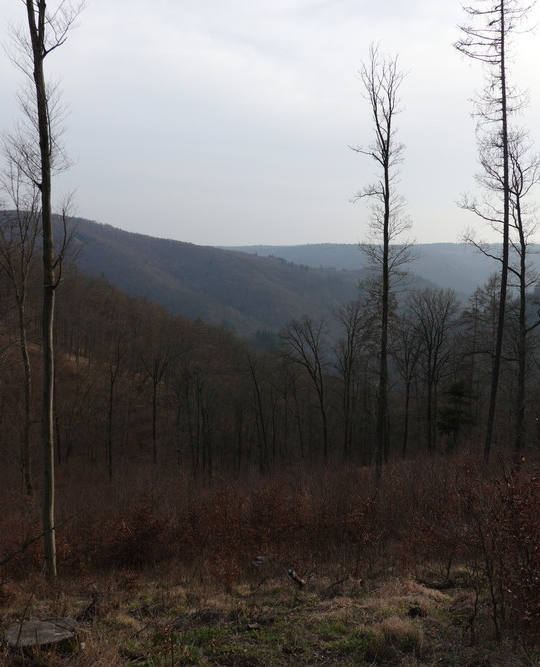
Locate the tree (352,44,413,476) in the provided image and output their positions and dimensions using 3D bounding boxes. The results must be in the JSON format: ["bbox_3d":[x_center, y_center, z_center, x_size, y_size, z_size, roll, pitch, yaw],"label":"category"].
[{"bbox_3d":[5.963,-3.398,36.867,3.400,24.040,3.300,0,7,0],"label":"tree"}]

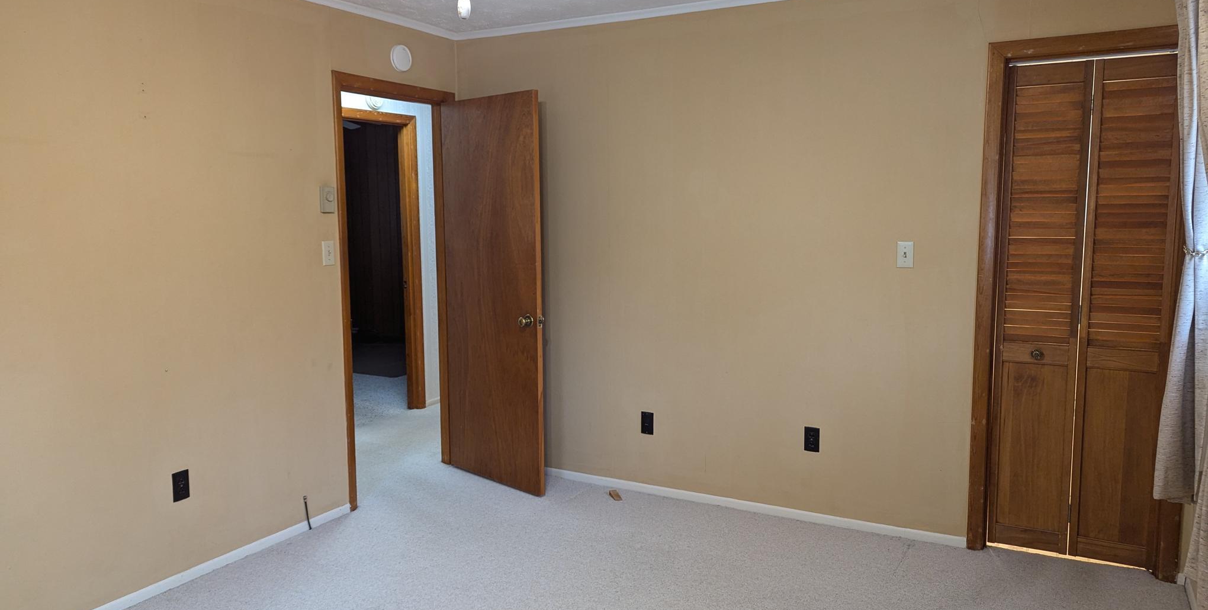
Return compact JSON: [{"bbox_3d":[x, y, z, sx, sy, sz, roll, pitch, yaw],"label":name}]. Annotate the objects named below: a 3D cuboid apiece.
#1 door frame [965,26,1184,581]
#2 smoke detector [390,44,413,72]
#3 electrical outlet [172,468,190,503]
[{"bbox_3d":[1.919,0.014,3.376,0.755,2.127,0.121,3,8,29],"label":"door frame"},{"bbox_3d":[-1.036,-1.265,4.300,0.026,0.135,0.135,3,8,29],"label":"smoke detector"},{"bbox_3d":[-1.685,0.720,3.343,0.010,0.114,0.070,3,8,29],"label":"electrical outlet"}]

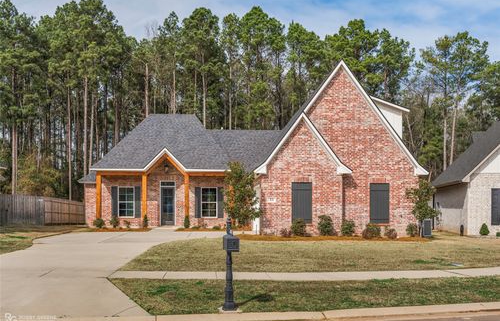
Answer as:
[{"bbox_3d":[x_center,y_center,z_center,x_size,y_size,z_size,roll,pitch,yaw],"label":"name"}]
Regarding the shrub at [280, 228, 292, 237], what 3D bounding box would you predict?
[{"bbox_3d":[1.668,3.312,22.200,0.550,0.410,0.500,0,-1,-3],"label":"shrub"}]

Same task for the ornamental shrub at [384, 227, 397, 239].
[{"bbox_3d":[6.558,3.360,22.600,0.600,0.580,0.600,0,-1,-3],"label":"ornamental shrub"}]

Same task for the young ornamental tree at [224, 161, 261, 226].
[{"bbox_3d":[-0.415,1.833,26.000,2.010,3.670,1.900,0,-1,-3],"label":"young ornamental tree"}]

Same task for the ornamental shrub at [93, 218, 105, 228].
[{"bbox_3d":[-8.266,3.449,26.600,0.660,0.550,0.660,0,-1,-3],"label":"ornamental shrub"}]

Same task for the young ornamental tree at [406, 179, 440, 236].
[{"bbox_3d":[8.141,2.229,22.800,1.600,2.770,1.500,0,-1,-3],"label":"young ornamental tree"}]

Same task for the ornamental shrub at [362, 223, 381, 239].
[{"bbox_3d":[5.649,3.288,22.500,0.880,0.740,0.880,0,-1,-3],"label":"ornamental shrub"}]

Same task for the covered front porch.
[{"bbox_3d":[-5.107,1.698,28.200,7.920,4.410,2.300,0,-1,-3],"label":"covered front porch"}]

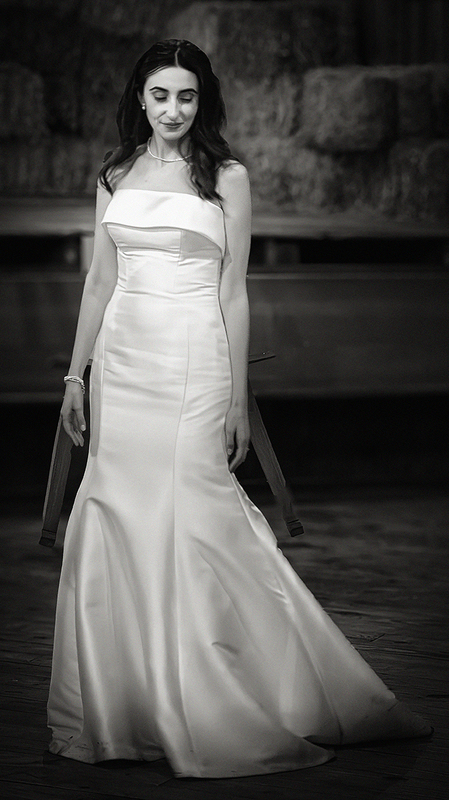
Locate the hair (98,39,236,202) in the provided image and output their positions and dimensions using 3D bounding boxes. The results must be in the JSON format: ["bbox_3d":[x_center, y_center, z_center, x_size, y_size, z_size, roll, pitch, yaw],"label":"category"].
[{"bbox_3d":[-0.134,-0.657,5.220,0.315,0.385,0.250,-2,7,-15],"label":"hair"}]

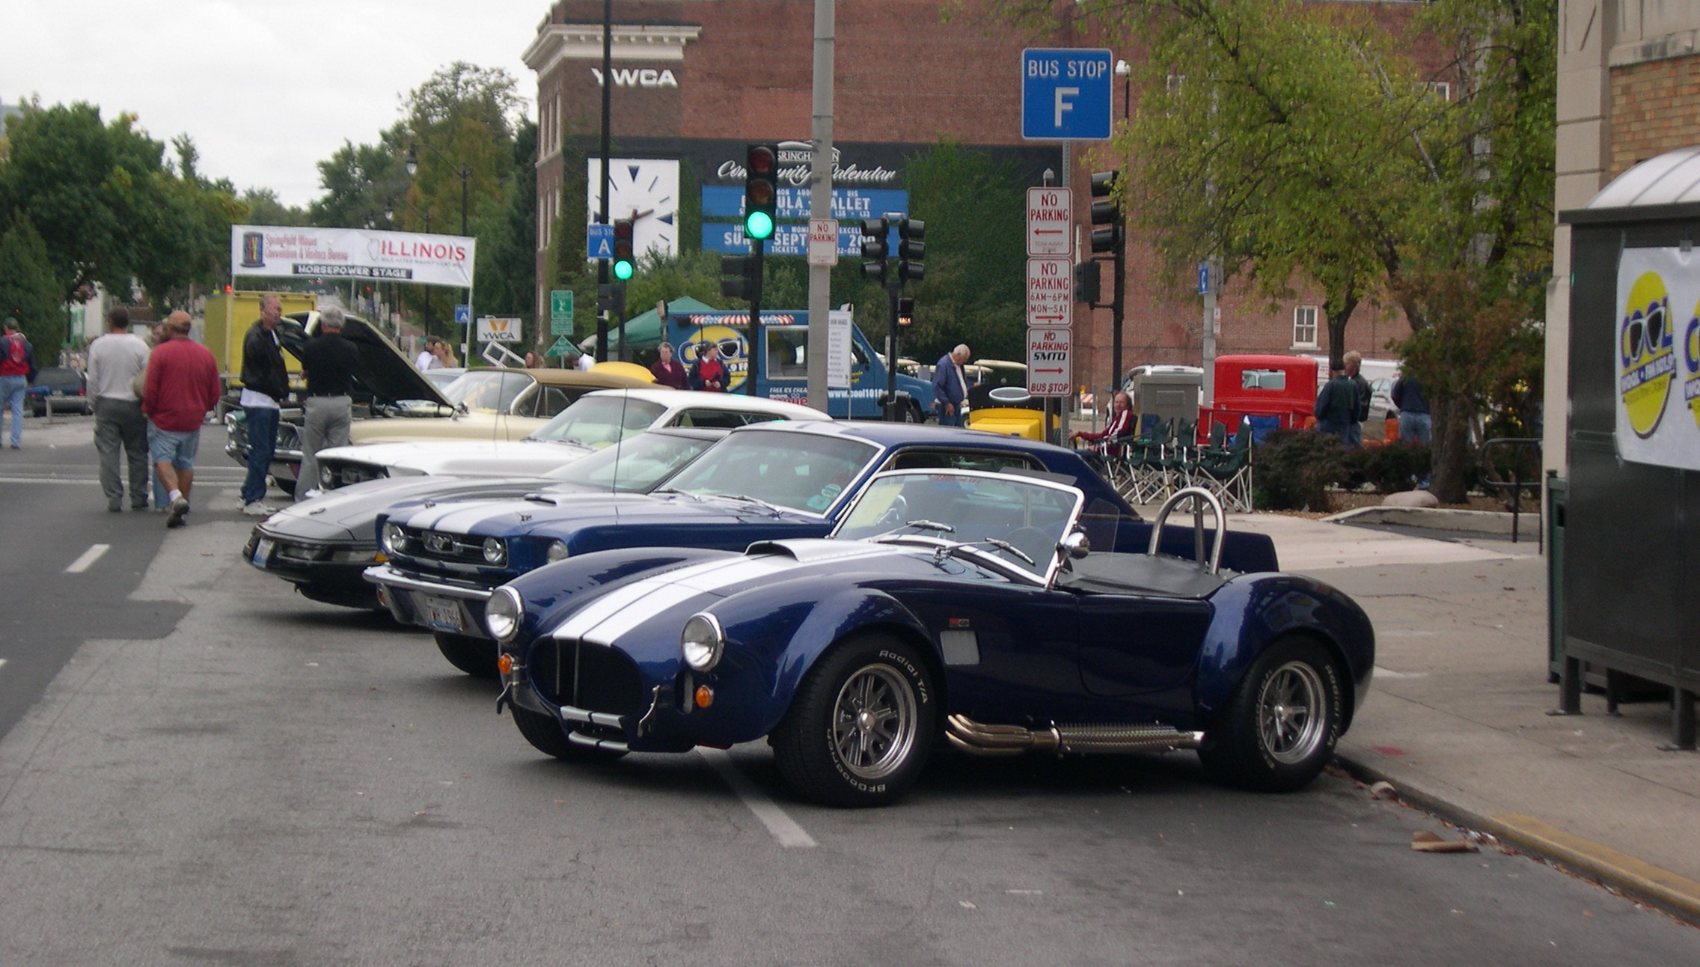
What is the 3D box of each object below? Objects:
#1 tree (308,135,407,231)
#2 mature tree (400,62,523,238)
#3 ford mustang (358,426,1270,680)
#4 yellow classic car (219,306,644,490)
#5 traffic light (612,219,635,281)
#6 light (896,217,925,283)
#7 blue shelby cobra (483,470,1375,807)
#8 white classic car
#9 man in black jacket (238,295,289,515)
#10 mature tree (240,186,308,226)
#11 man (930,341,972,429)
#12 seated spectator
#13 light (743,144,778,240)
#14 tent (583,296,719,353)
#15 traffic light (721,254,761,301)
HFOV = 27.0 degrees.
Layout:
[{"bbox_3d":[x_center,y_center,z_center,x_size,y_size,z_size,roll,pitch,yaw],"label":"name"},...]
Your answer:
[{"bbox_3d":[-32.093,-15.322,230.000,9.000,14.694,9.000,1,2,0],"label":"tree"},{"bbox_3d":[-19.775,-13.290,180.000,8.000,16.335,8.000,1,2,0],"label":"mature tree"},{"bbox_3d":[-0.071,0.364,17.118,4.620,1.300,1.740,3,1,-42],"label":"ford mustang"},{"bbox_3d":[-3.234,-0.570,33.601,5.400,1.680,1.970,3,1,-42],"label":"yellow classic car"},{"bbox_3d":[-3.906,-4.021,61.050,0.370,1.070,0.420,0,3,-9],"label":"traffic light"},{"bbox_3d":[1.020,-3.924,59.700,0.480,1.080,0.360,0,3,-9],"label":"light"},{"bbox_3d":[0.400,0.559,13.866,3.950,1.180,1.750,3,1,-44],"label":"blue shelby cobra"},{"bbox_3d":[-1.732,-0.014,26.418,4.750,1.300,1.810,1,2,-42],"label":"white classic car"},{"bbox_3d":[-4.964,-0.669,30.000,0.420,1.826,0.520,2,3,22],"label":"man in black jacket"},{"bbox_3d":[-55.360,-21.567,340.000,9.000,13.936,9.000,1,2,0],"label":"mature tree"},{"bbox_3d":[1.437,-1.157,50.000,0.520,1.647,0.500,2,3,22],"label":"man"},{"bbox_3d":[2.584,-0.361,36.300,0.850,1.130,0.600,0,3,-12],"label":"seated spectator"},{"bbox_3d":[-0.974,-3.151,38.400,0.360,1.070,0.420,2,3,-9],"label":"light"},{"bbox_3d":[-3.514,-2.621,76.072,3.100,2.850,3.100,0,3,-9],"label":"tent"},{"bbox_3d":[-1.239,-2.329,40.000,0.450,0.530,0.330,0,3,-9],"label":"traffic light"}]

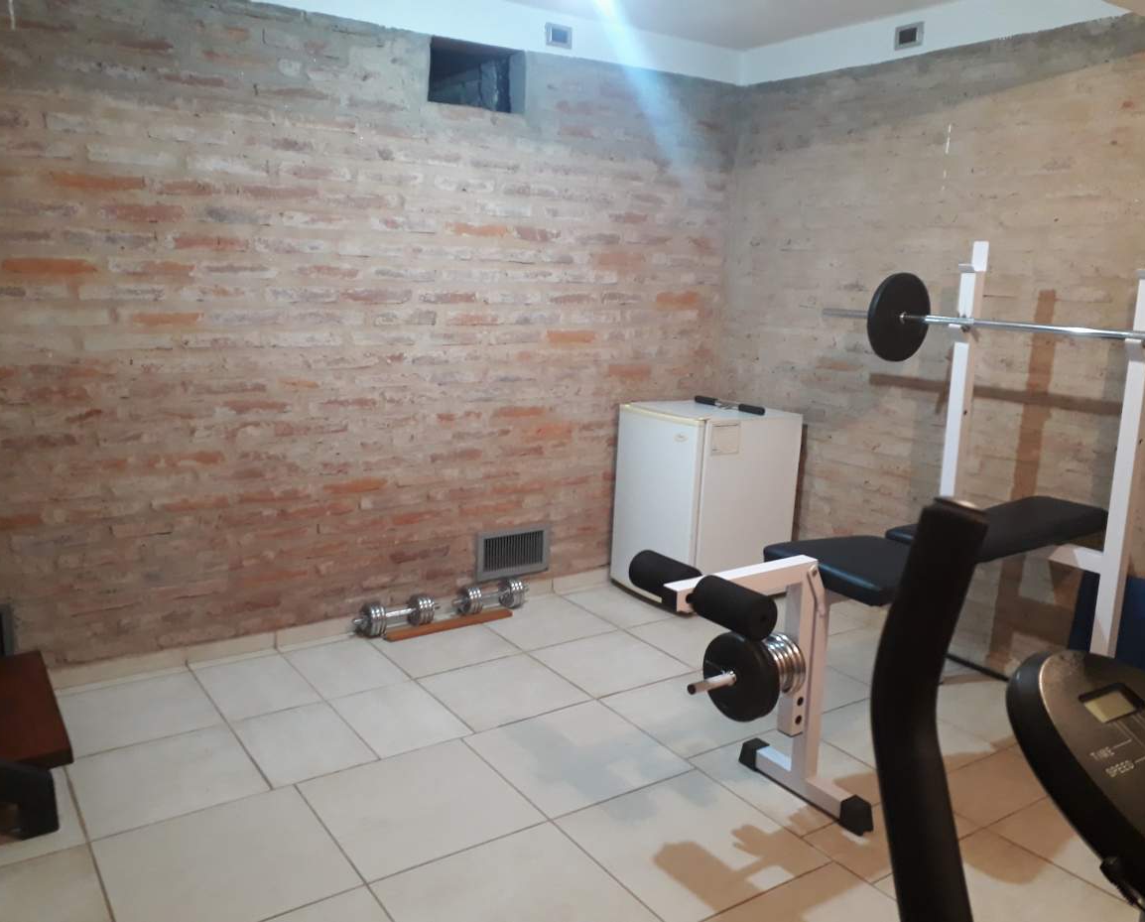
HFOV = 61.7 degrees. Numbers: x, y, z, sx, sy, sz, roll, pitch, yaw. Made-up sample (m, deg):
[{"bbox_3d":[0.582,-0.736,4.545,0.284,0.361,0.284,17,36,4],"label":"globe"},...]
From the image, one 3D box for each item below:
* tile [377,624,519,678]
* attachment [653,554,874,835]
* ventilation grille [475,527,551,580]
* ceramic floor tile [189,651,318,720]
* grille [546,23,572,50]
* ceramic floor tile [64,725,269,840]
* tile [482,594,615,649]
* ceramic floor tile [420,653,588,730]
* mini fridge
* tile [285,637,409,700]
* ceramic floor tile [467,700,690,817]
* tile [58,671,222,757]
[{"bbox_3d":[-0.488,0.694,3.607,0.450,0.010,0.450,-6,15,-34],"label":"tile"},{"bbox_3d":[0.449,0.593,2.374,0.574,0.682,0.497,-6,15,-34],"label":"attachment"},{"bbox_3d":[-0.233,0.378,3.925,0.343,0.197,0.025,-6,15,-34],"label":"ventilation grille"},{"bbox_3d":[-1.036,0.732,3.129,0.294,0.010,0.427,-6,15,-34],"label":"ceramic floor tile"},{"bbox_3d":[-0.047,-1.633,3.682,0.120,0.077,0.020,-6,15,-34],"label":"grille"},{"bbox_3d":[-1.121,0.874,2.644,0.450,0.010,0.450,-6,15,-34],"label":"ceramic floor tile"},{"bbox_3d":[-0.118,0.633,3.755,0.431,0.010,0.427,-6,15,-34],"label":"tile"},{"bbox_3d":[-0.236,0.779,3.257,0.450,0.010,0.450,-6,15,-34],"label":"ceramic floor tile"},{"bbox_3d":[0.583,0.172,4.250,0.555,0.830,0.515,-7,15,-38],"label":"mini fridge"},{"bbox_3d":[-0.785,0.706,3.297,0.298,0.010,0.433,-6,15,-34],"label":"tile"},{"bbox_3d":[0.009,0.875,2.861,0.510,0.010,0.510,-6,15,-34],"label":"ceramic floor tile"},{"bbox_3d":[-1.372,0.787,2.997,0.450,0.010,0.450,-6,15,-34],"label":"tile"}]

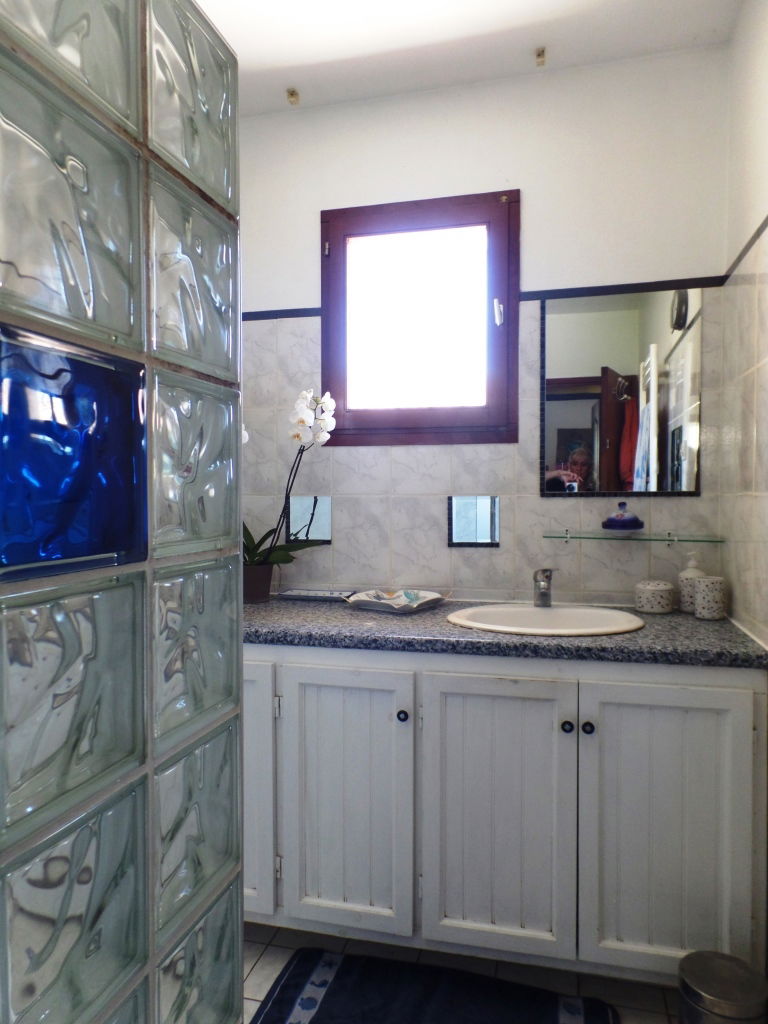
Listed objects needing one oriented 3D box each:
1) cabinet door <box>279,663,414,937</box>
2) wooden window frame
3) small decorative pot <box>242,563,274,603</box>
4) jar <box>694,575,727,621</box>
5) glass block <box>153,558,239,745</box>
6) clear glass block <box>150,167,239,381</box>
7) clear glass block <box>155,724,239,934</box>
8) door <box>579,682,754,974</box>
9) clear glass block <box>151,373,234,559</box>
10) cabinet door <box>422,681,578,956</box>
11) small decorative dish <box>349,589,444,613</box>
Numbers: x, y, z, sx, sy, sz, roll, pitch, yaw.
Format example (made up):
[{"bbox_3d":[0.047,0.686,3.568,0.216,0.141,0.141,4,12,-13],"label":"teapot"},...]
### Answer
[{"bbox_3d":[-0.092,0.708,1.700,0.341,0.641,0.021,0,1,14],"label":"cabinet door"},{"bbox_3d":[0.110,-0.612,2.216,0.654,0.784,0.060,0,1,14],"label":"wooden window frame"},{"bbox_3d":[-0.419,0.227,2.183,0.128,0.122,0.128,0,1,0],"label":"small decorative pot"},{"bbox_3d":[0.904,0.239,1.889,0.077,0.110,0.077,0,1,14],"label":"jar"},{"bbox_3d":[-0.240,0.149,0.771,0.080,0.190,0.190,0,1,15],"label":"glass block"},{"bbox_3d":[-0.240,-0.251,0.762,0.080,0.190,0.190,0,1,15],"label":"clear glass block"},{"bbox_3d":[-0.240,0.349,0.775,0.080,0.190,0.190,0,1,15],"label":"clear glass block"},{"bbox_3d":[0.628,0.705,1.526,0.364,0.638,0.021,0,1,14],"label":"door"},{"bbox_3d":[-0.240,-0.051,0.766,0.080,0.190,0.190,0,1,15],"label":"clear glass block"},{"bbox_3d":[0.270,0.710,1.612,0.362,0.645,0.021,0,1,14],"label":"cabinet door"},{"bbox_3d":[0.043,0.272,2.070,0.220,0.036,0.210,1,2,39],"label":"small decorative dish"}]

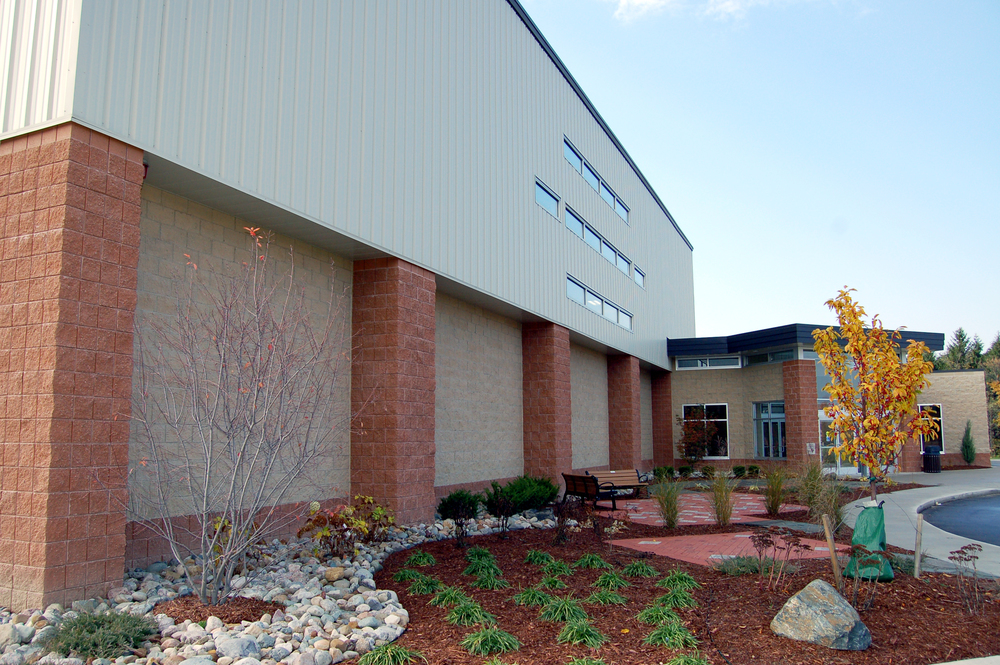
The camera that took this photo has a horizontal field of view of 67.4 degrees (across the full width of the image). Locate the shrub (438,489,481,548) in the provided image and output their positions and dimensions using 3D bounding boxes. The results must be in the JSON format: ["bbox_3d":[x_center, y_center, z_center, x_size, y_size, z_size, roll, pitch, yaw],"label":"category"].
[{"bbox_3d":[-0.535,2.506,10.150,0.560,0.780,0.580,-1,-8,0],"label":"shrub"}]

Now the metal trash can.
[{"bbox_3d":[16.948,4.943,29.400,0.650,1.070,0.650,-1,-8,0],"label":"metal trash can"}]

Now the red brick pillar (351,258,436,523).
[{"bbox_3d":[-1.648,0.933,11.808,0.813,3.960,1.220,-4,-9,23],"label":"red brick pillar"}]

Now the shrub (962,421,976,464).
[{"bbox_3d":[19.077,4.482,30.450,0.520,1.840,0.520,-6,-10,31],"label":"shrub"}]

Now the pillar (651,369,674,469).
[{"bbox_3d":[7.022,3.799,31.652,0.813,4.120,1.050,-4,-9,23],"label":"pillar"}]

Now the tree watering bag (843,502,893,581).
[{"bbox_3d":[3.794,2.157,7.716,0.510,0.820,0.460,-4,-9,25],"label":"tree watering bag"}]

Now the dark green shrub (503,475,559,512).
[{"bbox_3d":[0.566,2.989,13.915,1.000,0.720,0.900,0,-8,0],"label":"dark green shrub"}]

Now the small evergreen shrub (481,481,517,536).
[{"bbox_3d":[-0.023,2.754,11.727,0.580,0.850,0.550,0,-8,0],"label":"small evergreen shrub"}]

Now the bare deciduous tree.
[{"bbox_3d":[-2.306,0.680,6.725,2.100,3.350,2.000,2,-9,-18],"label":"bare deciduous tree"}]

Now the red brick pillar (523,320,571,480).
[{"bbox_3d":[1.179,1.881,18.276,0.813,4.040,1.220,-4,-9,23],"label":"red brick pillar"}]

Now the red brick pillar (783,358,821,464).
[{"bbox_3d":[11.291,3.094,27.869,0.820,4.070,0.820,3,-9,-25],"label":"red brick pillar"}]

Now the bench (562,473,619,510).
[{"bbox_3d":[2.000,3.570,16.860,0.600,0.750,1.580,2,-9,-21],"label":"bench"}]

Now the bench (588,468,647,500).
[{"bbox_3d":[3.105,3.911,19.282,1.780,0.780,0.640,5,-10,-32],"label":"bench"}]

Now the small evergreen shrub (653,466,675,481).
[{"bbox_3d":[6.022,5.193,27.600,0.700,0.520,0.780,-4,-9,23],"label":"small evergreen shrub"}]

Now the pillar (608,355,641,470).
[{"bbox_3d":[4.246,2.867,25.300,0.813,4.040,1.220,-4,-9,23],"label":"pillar"}]

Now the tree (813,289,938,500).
[{"bbox_3d":[4.001,1.027,7.981,1.250,3.050,1.200,-5,-9,26],"label":"tree"}]

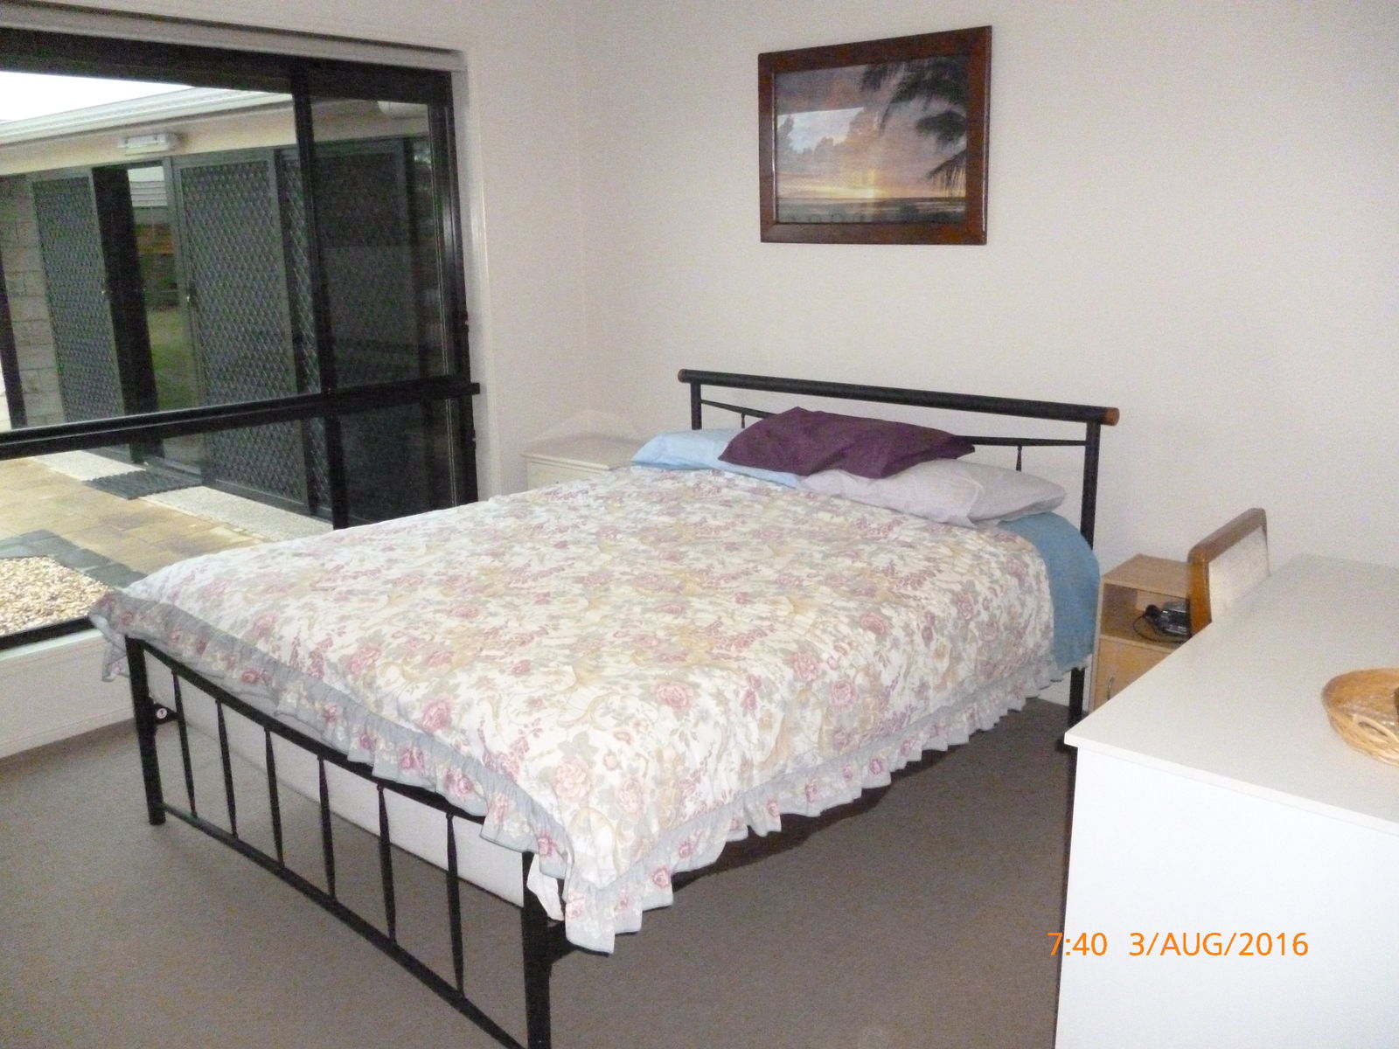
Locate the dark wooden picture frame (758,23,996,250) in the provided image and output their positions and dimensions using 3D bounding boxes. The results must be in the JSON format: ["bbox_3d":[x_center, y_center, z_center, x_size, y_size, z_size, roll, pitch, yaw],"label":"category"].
[{"bbox_3d":[0.538,-1.220,3.643,0.849,0.609,0.030,12,19,40],"label":"dark wooden picture frame"}]

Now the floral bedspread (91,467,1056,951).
[{"bbox_3d":[-0.239,0.264,2.942,1.715,0.395,1.860,12,19,40],"label":"floral bedspread"}]

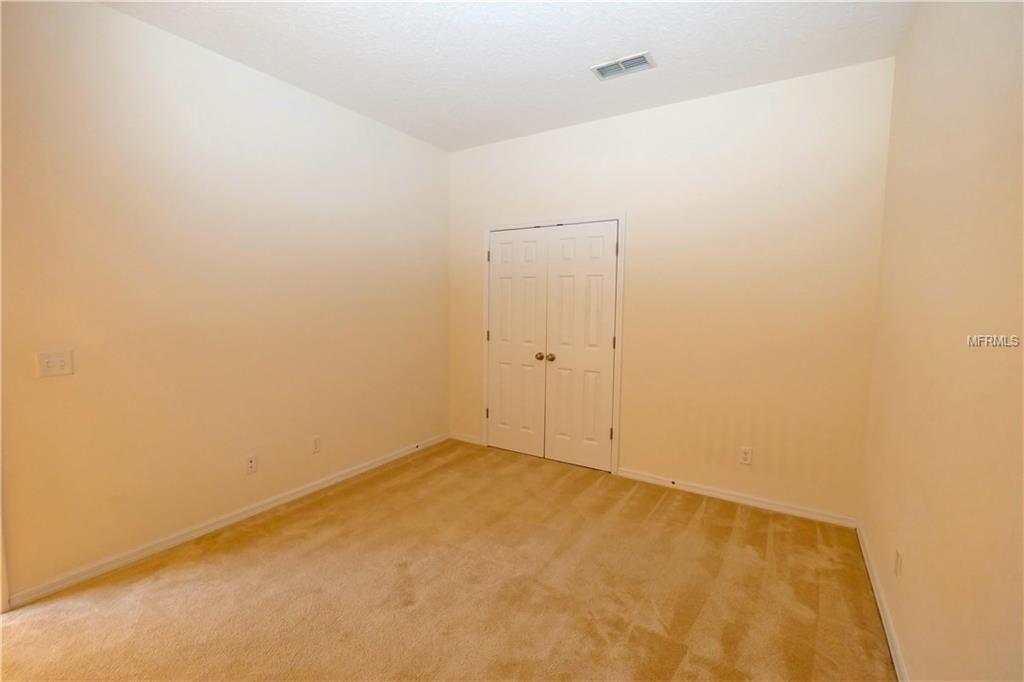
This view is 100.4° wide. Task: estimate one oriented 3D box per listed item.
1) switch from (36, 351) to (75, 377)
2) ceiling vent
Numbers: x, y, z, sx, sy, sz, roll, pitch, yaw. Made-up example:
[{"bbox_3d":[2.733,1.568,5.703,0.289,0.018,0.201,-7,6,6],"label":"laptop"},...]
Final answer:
[{"bbox_3d":[-2.107,0.107,1.972,0.012,0.117,0.116,4,6,32],"label":"switch"},{"bbox_3d":[0.680,-1.659,2.599,0.350,0.020,0.187,4,6,31],"label":"ceiling vent"}]

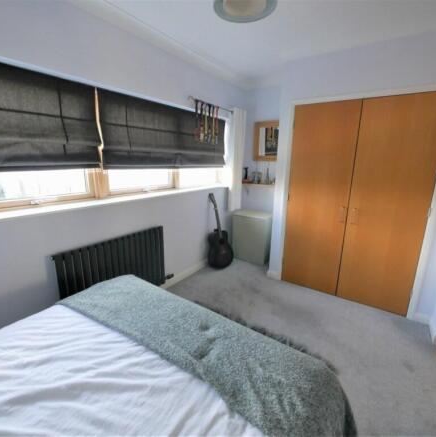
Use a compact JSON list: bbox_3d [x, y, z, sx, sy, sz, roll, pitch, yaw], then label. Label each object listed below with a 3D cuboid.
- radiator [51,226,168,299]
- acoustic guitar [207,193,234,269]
[{"bbox_3d":[-0.927,0.496,2.237,0.080,0.640,1.040,10,17,36],"label":"radiator"},{"bbox_3d":[-0.002,0.177,3.252,0.125,1.030,0.400,-10,0,41],"label":"acoustic guitar"}]

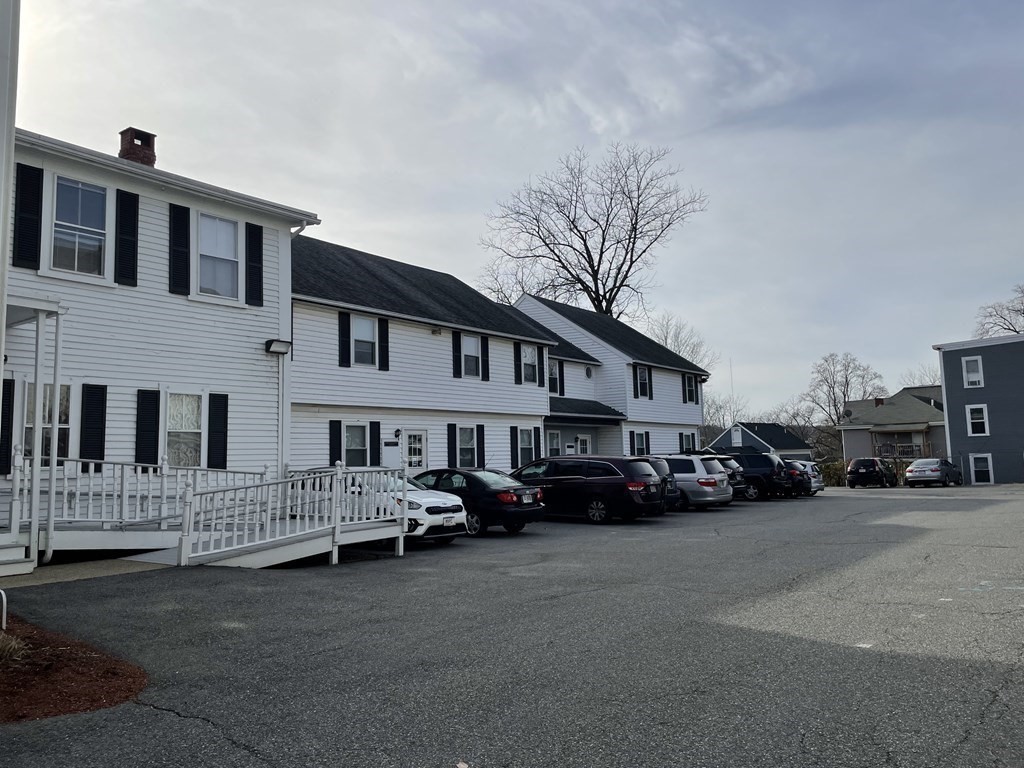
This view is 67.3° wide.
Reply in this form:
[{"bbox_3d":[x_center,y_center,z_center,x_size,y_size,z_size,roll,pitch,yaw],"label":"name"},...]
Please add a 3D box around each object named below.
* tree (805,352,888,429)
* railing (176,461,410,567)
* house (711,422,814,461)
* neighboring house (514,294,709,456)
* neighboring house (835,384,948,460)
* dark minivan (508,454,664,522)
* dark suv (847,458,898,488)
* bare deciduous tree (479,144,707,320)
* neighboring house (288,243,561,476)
[{"bbox_3d":[30.865,2.967,70.967,7.800,12.000,7.300,-4,-6,24],"label":"tree"},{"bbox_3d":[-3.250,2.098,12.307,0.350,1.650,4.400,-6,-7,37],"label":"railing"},{"bbox_3d":[20.546,5.888,64.592,6.300,5.000,7.600,-6,-7,40],"label":"house"},{"bbox_3d":[3.078,0.763,37.772,10.600,9.370,8.000,-6,-7,37],"label":"neighboring house"},{"bbox_3d":[27.853,3.637,54.036,8.200,6.750,10.000,-6,-7,37],"label":"neighboring house"},{"bbox_3d":[1.534,2.801,20.799,5.130,1.750,2.000,-6,-7,37],"label":"dark minivan"},{"bbox_3d":[20.540,5.020,43.710,1.820,1.680,4.520,-6,-7,36],"label":"dark suv"},{"bbox_3d":[5.432,-4.314,50.641,14.600,22.700,13.500,-2,-6,7],"label":"bare deciduous tree"},{"bbox_3d":[-5.636,-0.164,24.774,9.600,8.860,11.600,-6,-7,37],"label":"neighboring house"}]

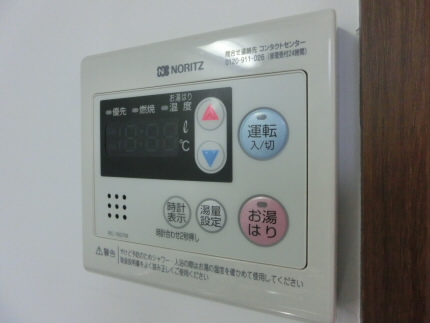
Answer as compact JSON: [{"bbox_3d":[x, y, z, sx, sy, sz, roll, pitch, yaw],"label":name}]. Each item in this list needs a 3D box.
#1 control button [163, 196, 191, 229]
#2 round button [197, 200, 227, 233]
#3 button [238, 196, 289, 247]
[{"bbox_3d":[-0.018,0.024,0.139,0.015,0.015,0.003,0,1,25],"label":"control button"},{"bbox_3d":[-0.002,0.024,0.132,0.015,0.015,0.003,0,1,25],"label":"round button"},{"bbox_3d":[0.020,0.024,0.122,0.021,0.021,0.003,0,1,25],"label":"button"}]

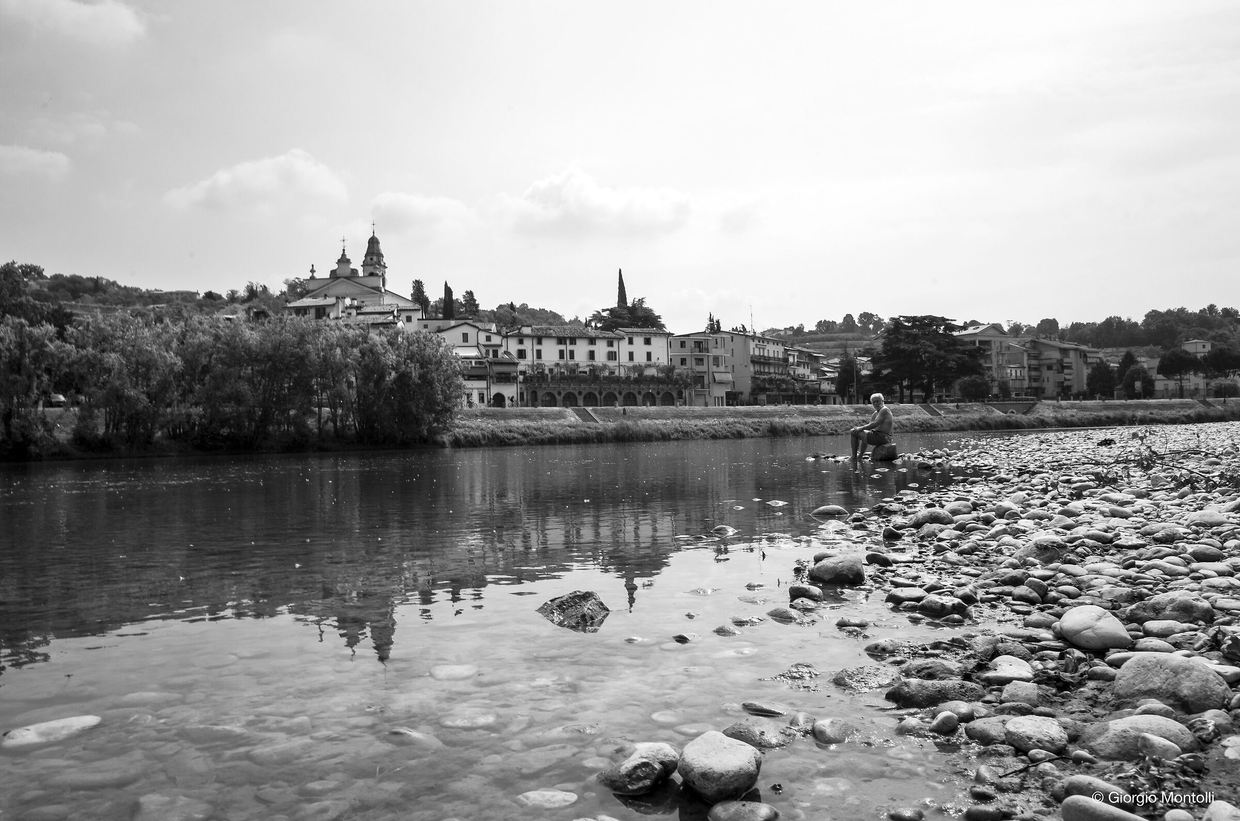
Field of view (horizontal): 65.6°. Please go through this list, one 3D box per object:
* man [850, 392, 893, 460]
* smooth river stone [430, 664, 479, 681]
[{"bbox_3d":[3.932,0.249,15.000,0.640,1.060,0.500,-2,-2,-7],"label":"man"},{"bbox_3d":[-0.334,0.528,1.940,0.100,0.036,0.065,-2,-2,-7],"label":"smooth river stone"}]

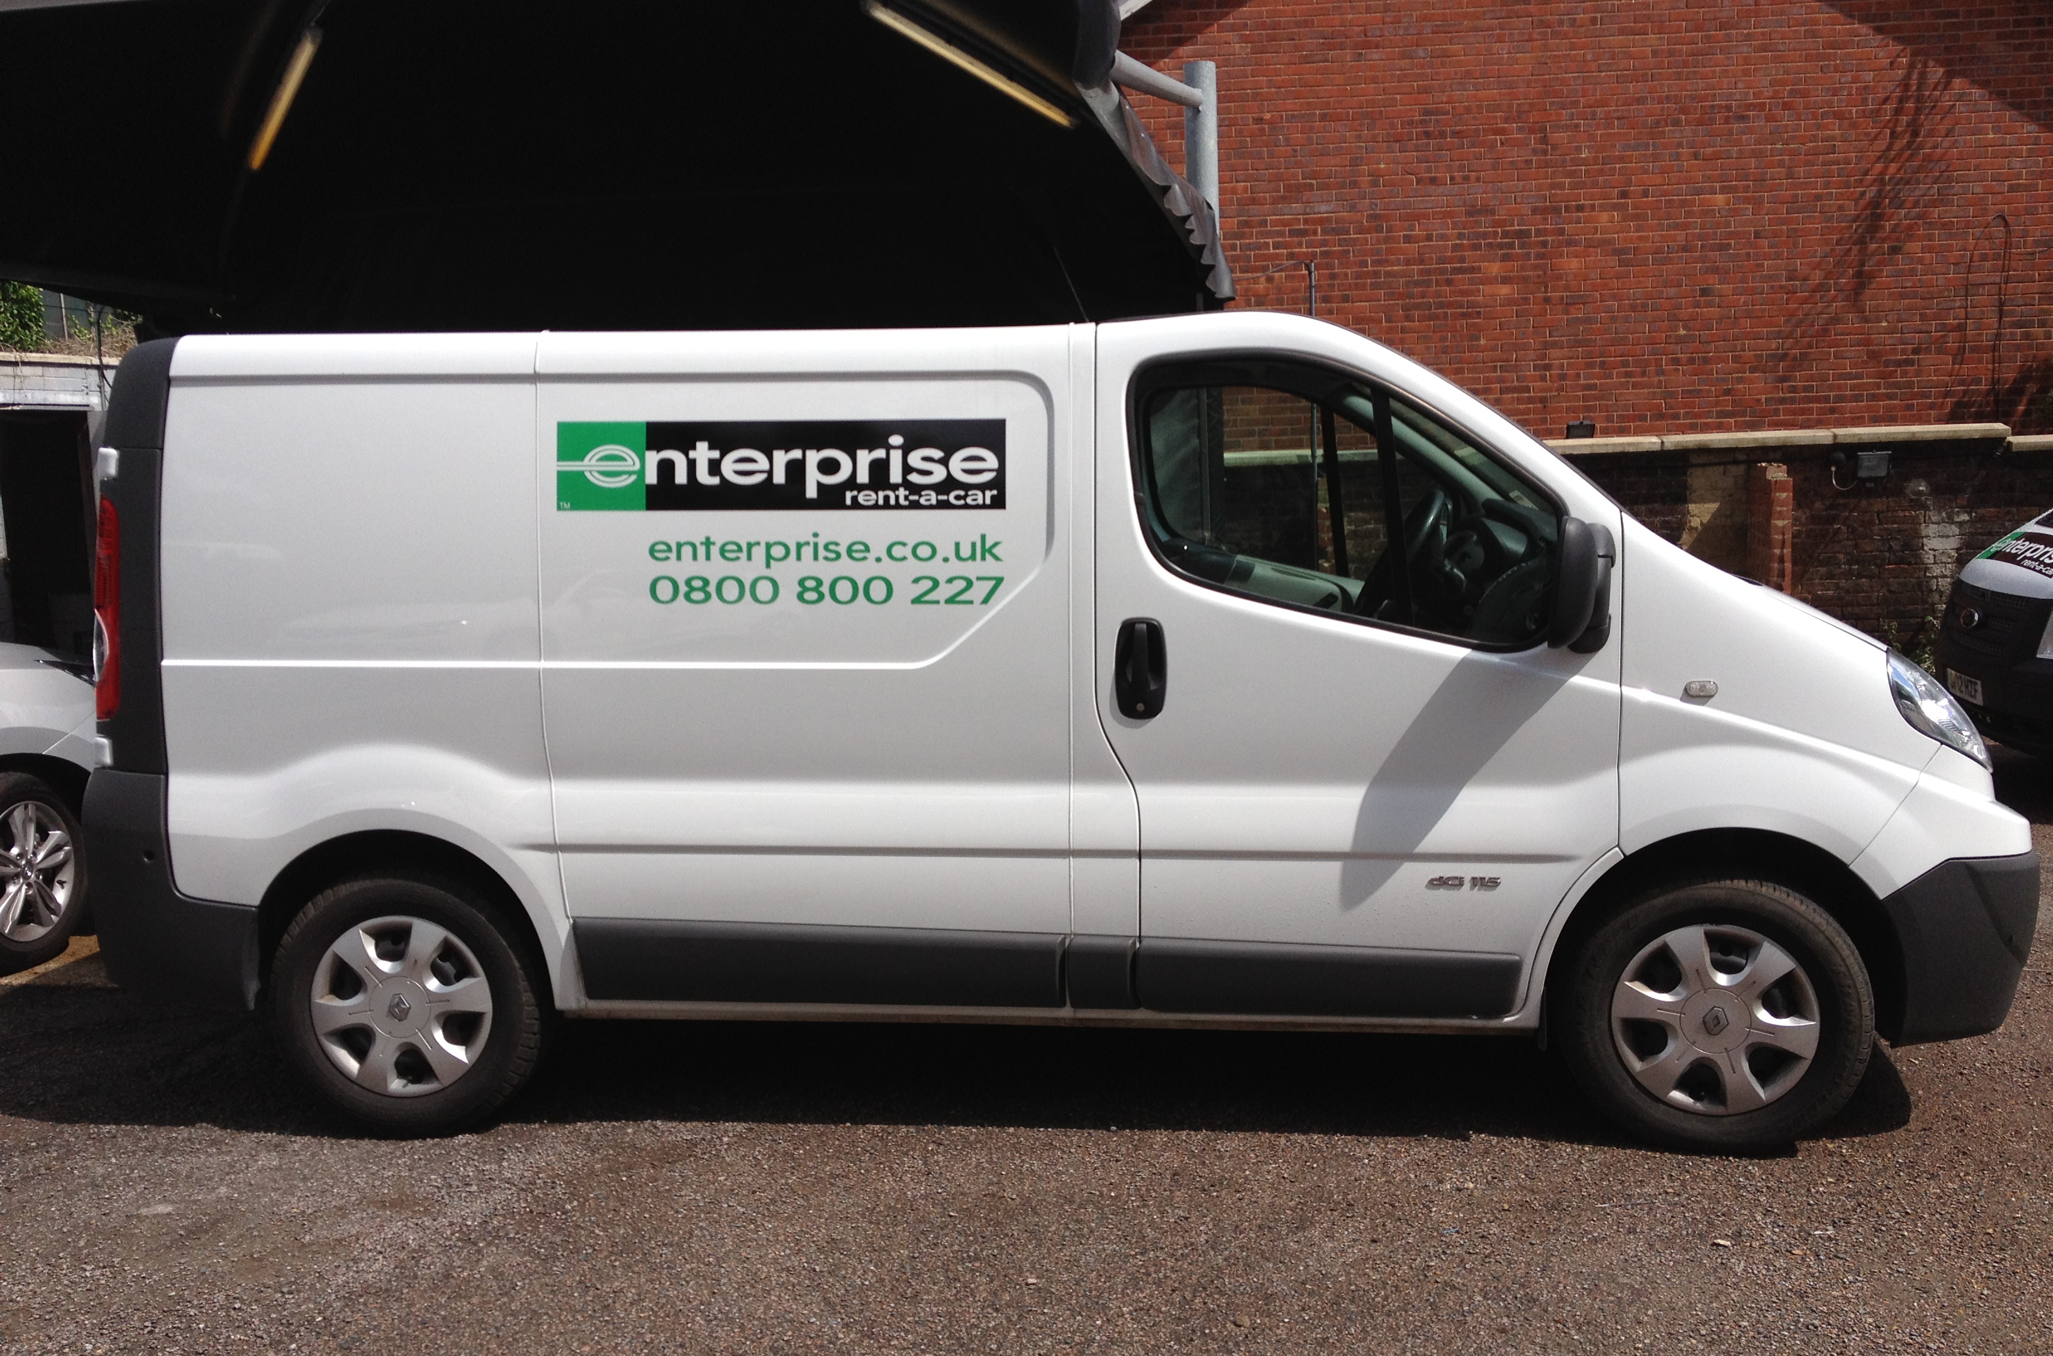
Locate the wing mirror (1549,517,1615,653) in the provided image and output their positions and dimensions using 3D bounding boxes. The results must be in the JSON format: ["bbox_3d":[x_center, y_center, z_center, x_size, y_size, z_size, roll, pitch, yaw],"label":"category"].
[{"bbox_3d":[1.212,-0.202,4.547,0.135,0.290,0.215,0,7,4],"label":"wing mirror"}]

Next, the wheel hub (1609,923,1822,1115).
[{"bbox_3d":[1.590,0.783,4.788,0.447,0.447,0.090,1,7,12],"label":"wheel hub"}]

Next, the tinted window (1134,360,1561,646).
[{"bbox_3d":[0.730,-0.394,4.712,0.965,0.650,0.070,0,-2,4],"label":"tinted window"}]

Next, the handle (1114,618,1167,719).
[{"bbox_3d":[0.258,-0.021,4.709,0.122,0.235,0.060,0,7,4],"label":"handle"}]

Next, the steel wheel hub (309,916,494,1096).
[{"bbox_3d":[-1.502,0.791,5.027,0.447,0.447,0.090,0,7,4],"label":"steel wheel hub"}]

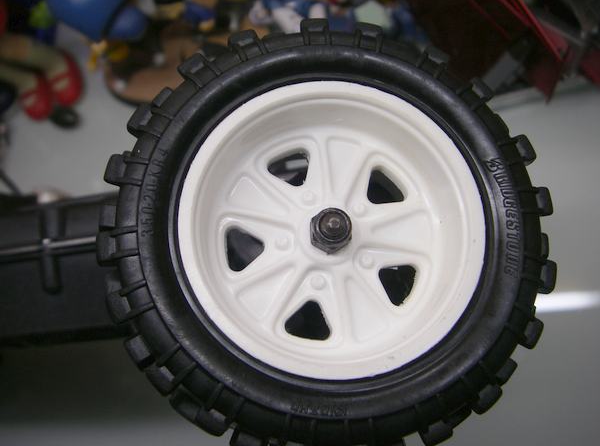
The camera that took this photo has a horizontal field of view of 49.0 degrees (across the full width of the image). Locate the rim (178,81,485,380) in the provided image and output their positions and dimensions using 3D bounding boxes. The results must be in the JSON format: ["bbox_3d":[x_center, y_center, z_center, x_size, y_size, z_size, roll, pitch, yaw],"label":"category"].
[{"bbox_3d":[0.005,0.003,0.129,0.055,0.025,0.055,0,75,-5],"label":"rim"}]

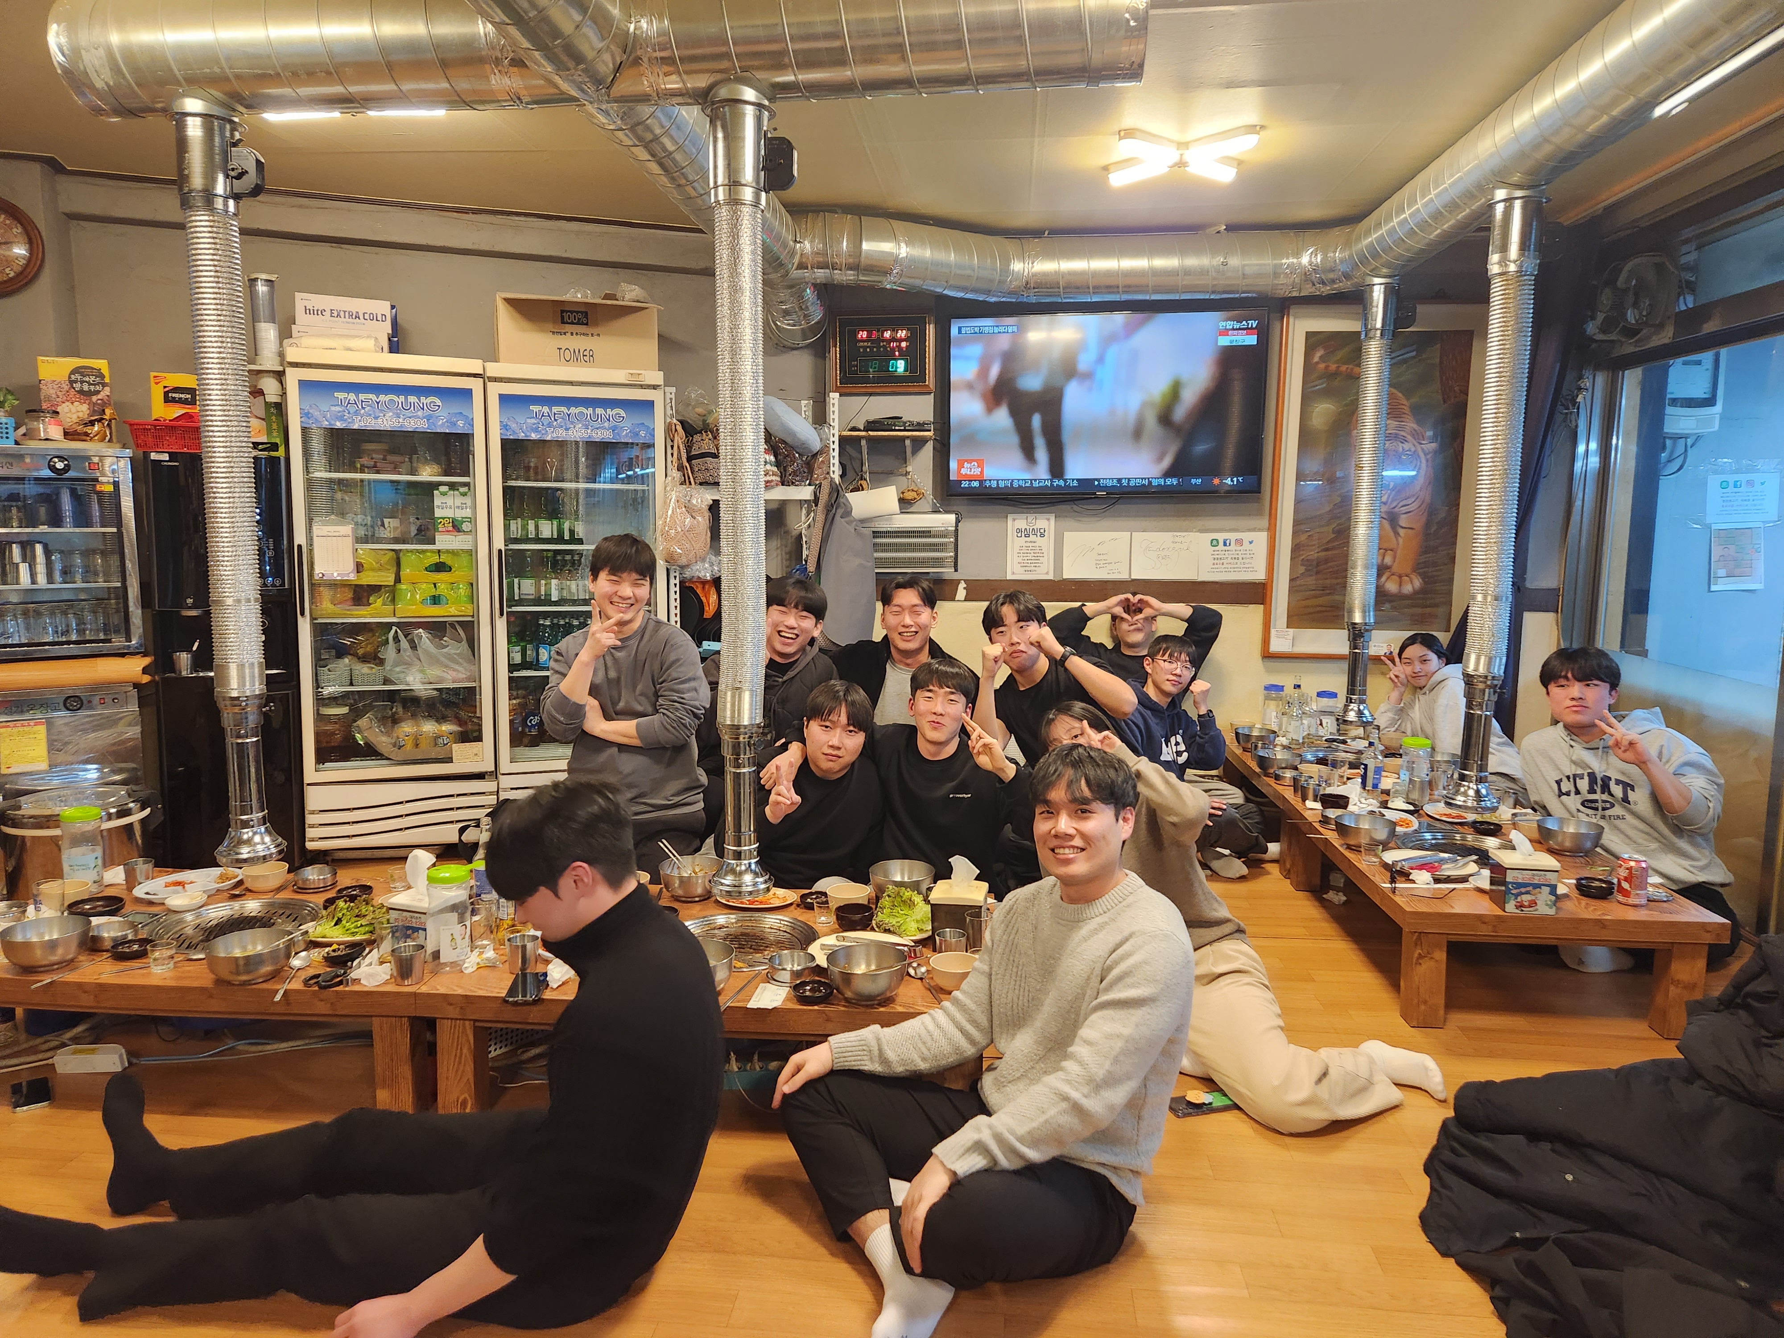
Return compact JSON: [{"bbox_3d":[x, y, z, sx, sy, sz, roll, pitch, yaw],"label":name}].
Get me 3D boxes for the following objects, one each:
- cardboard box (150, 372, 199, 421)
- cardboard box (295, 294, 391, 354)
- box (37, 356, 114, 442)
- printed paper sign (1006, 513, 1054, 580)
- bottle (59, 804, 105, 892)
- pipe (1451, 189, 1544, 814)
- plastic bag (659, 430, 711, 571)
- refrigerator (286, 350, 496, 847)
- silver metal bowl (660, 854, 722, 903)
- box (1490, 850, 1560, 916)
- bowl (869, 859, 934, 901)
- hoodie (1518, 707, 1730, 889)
[{"bbox_3d":[-2.764,-1.022,4.650,0.235,0.275,0.110,-2,6,-25],"label":"cardboard box"},{"bbox_3d":[-2.056,-1.303,4.460,0.320,0.220,0.210,-2,7,-21],"label":"cardboard box"},{"bbox_3d":[-2.735,-0.903,3.970,0.197,0.275,0.095,-2,7,-24],"label":"box"},{"bbox_3d":[0.636,-0.559,5.430,0.215,0.297,0.008,2,7,8],"label":"printed paper sign"},{"bbox_3d":[-2.084,0.465,3.045,0.092,0.218,0.092,0,6,0],"label":"bottle"},{"bbox_3d":[1.672,-0.451,3.303,0.155,1.700,0.155,1,7,5],"label":"pipe"},{"bbox_3d":[-0.870,-0.726,5.000,0.225,0.580,0.140,0,6,0],"label":"plastic bag"},{"bbox_3d":[-1.935,-0.254,4.643,0.642,1.819,0.660,-2,7,-22],"label":"refrigerator"},{"bbox_3d":[-0.504,0.536,2.990,0.160,0.086,0.160,0,7,0],"label":"silver metal bowl"},{"bbox_3d":[1.607,0.539,3.012,0.132,0.134,0.125,1,6,6],"label":"box"},{"bbox_3d":[0.026,0.539,2.932,0.163,0.080,0.163,1,7,0],"label":"bowl"},{"bbox_3d":[2.088,0.376,3.380,0.350,0.490,0.460,-4,8,-35],"label":"hoodie"}]

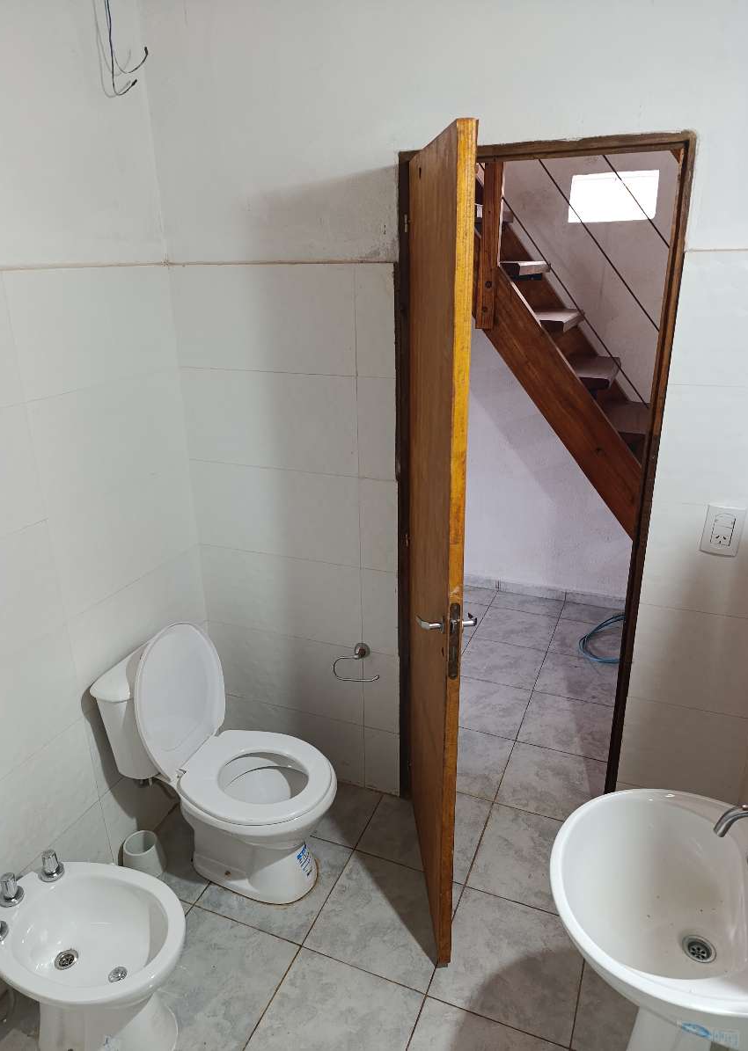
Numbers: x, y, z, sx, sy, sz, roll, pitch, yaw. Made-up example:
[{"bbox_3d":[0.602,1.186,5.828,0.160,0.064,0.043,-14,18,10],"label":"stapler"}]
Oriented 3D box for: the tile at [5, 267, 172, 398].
[{"bbox_3d":[-0.726,-0.534,1.891,0.010,0.295,0.617,7,22,20],"label":"tile"}]

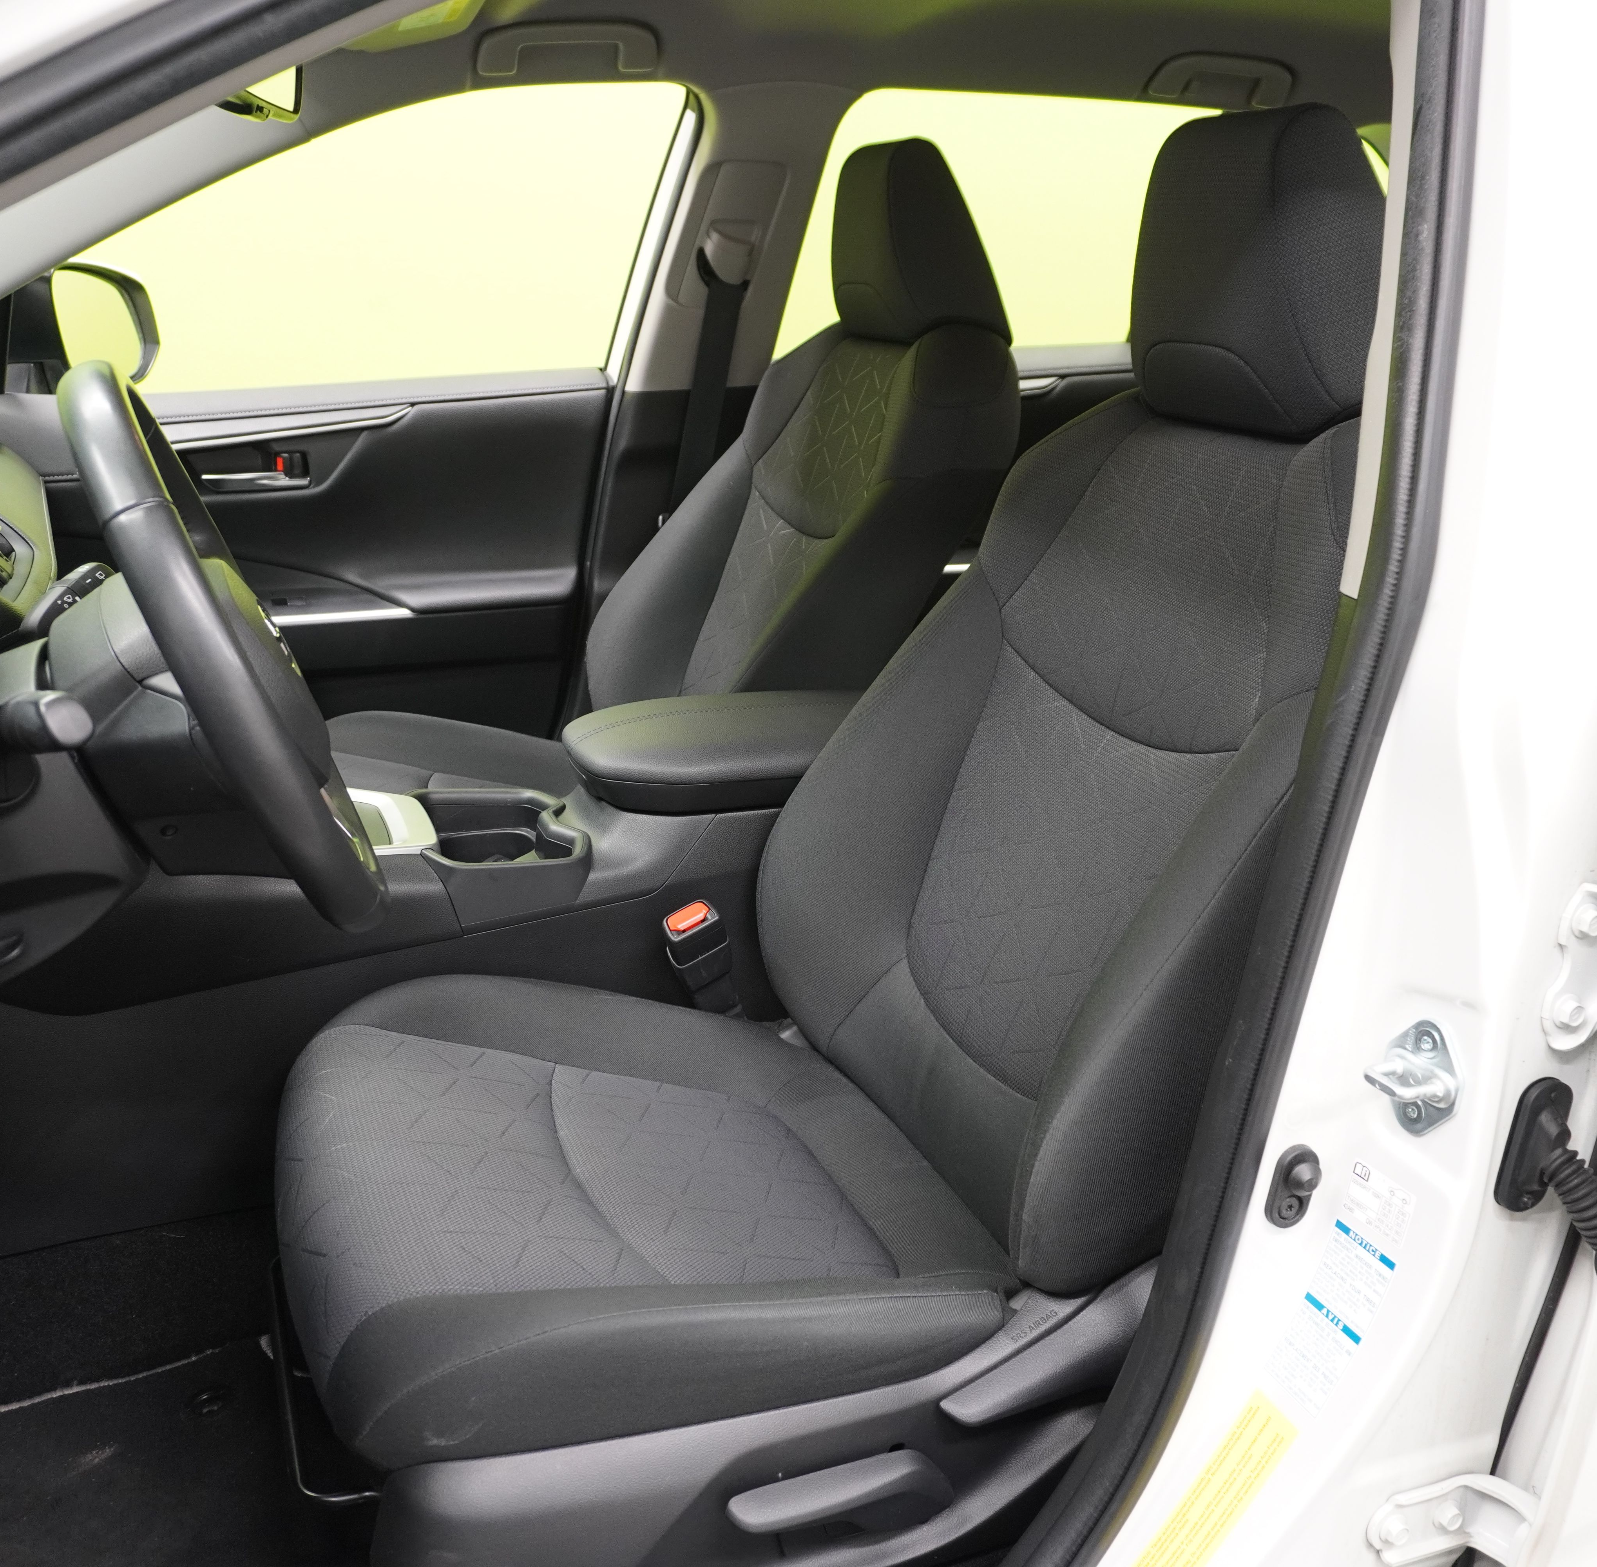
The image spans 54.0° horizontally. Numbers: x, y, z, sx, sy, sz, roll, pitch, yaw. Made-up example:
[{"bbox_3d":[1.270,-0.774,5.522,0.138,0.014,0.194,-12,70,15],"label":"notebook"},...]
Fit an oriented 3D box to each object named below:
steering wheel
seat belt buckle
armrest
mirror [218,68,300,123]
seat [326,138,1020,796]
[{"bbox_3d":[-0.358,-0.075,0.972,0.090,0.380,0.380,-27,27,-9],"label":"steering wheel"},{"bbox_3d":[-0.082,0.154,1.451,0.048,0.085,0.028,-29,27,-7],"label":"seat belt buckle"},{"bbox_3d":[-0.050,-0.034,1.510,0.350,0.062,0.200,-7,22,-17],"label":"armrest"},{"bbox_3d":[-0.417,-0.543,1.173,0.045,0.075,0.250,4,21,-3],"label":"mirror"},{"bbox_3d":[-0.199,-0.216,1.791,0.860,0.990,0.540,-7,22,-17],"label":"seat"}]

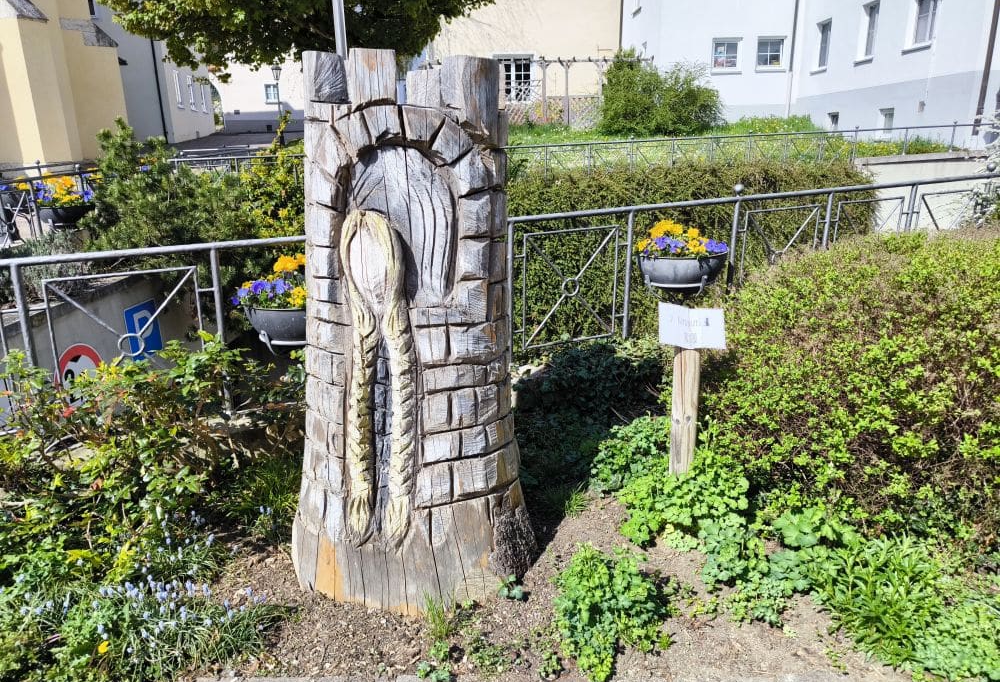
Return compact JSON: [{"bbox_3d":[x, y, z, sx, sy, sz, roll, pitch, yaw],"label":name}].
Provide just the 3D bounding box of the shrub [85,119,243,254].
[{"bbox_3d":[-3.428,-1.489,7.036,1.650,1.500,1.500,-8,16,-24],"label":"shrub"}]

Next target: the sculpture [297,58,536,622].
[{"bbox_3d":[-0.311,-0.044,2.507,0.880,1.800,0.760,-2,15,-4],"label":"sculpture"}]

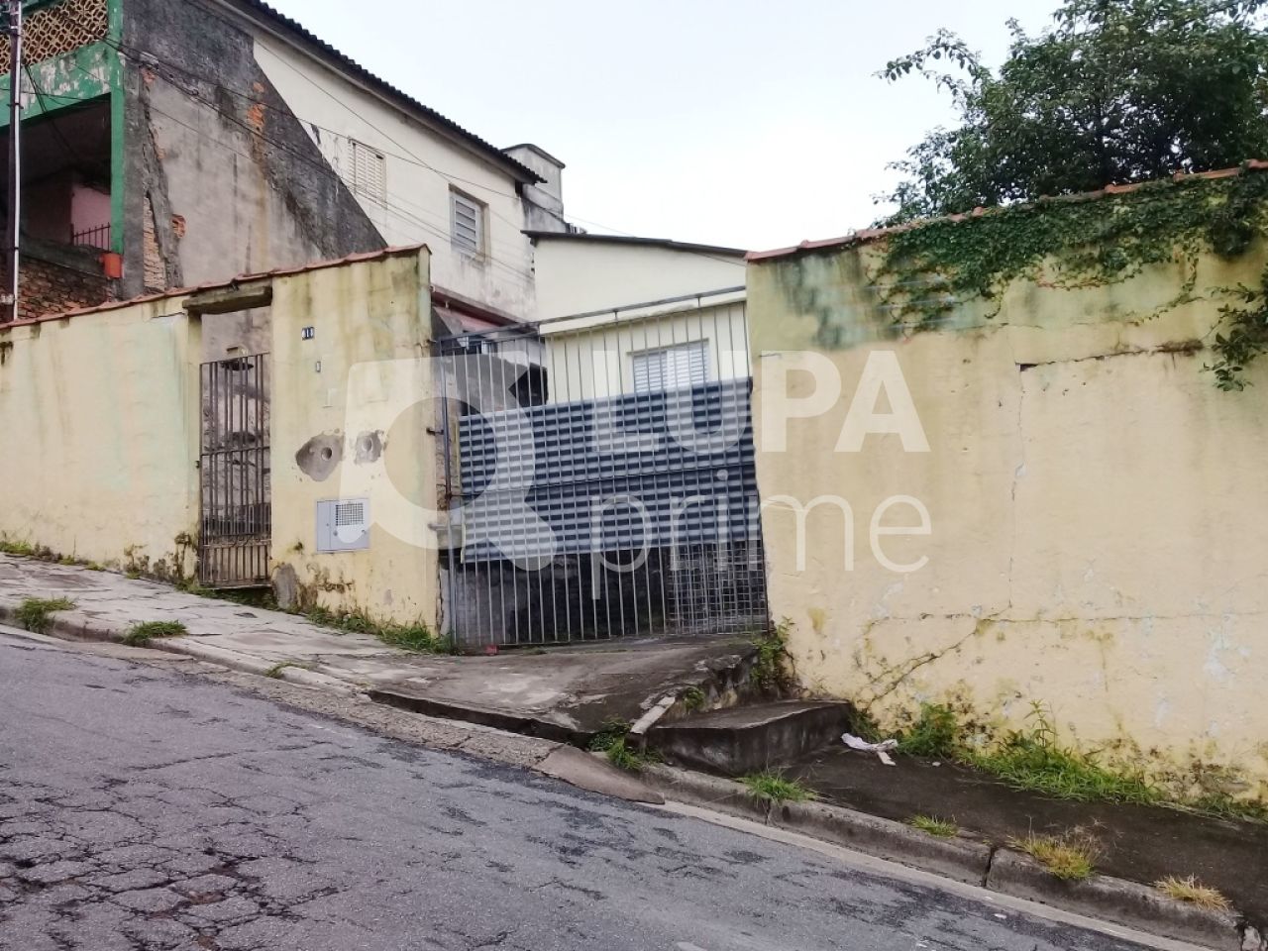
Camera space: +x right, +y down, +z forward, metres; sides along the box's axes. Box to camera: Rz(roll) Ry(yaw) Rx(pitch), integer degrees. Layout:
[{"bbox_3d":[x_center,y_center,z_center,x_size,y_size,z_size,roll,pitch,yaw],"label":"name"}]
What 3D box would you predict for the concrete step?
[{"bbox_3d":[0.678,1.461,6.384,0.519,0.231,1.273,-7,-8,35],"label":"concrete step"}]

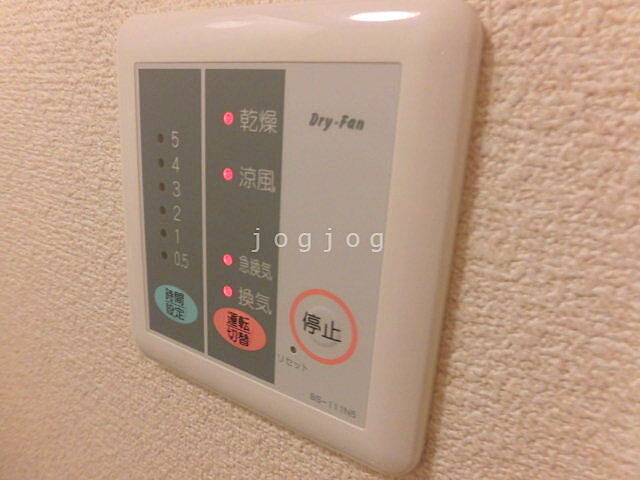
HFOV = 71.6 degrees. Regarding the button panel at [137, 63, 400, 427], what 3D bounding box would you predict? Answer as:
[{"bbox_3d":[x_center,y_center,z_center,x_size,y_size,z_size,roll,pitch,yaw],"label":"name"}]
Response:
[{"bbox_3d":[-0.020,-0.003,0.133,0.088,0.093,0.010,13,18,29],"label":"button panel"}]

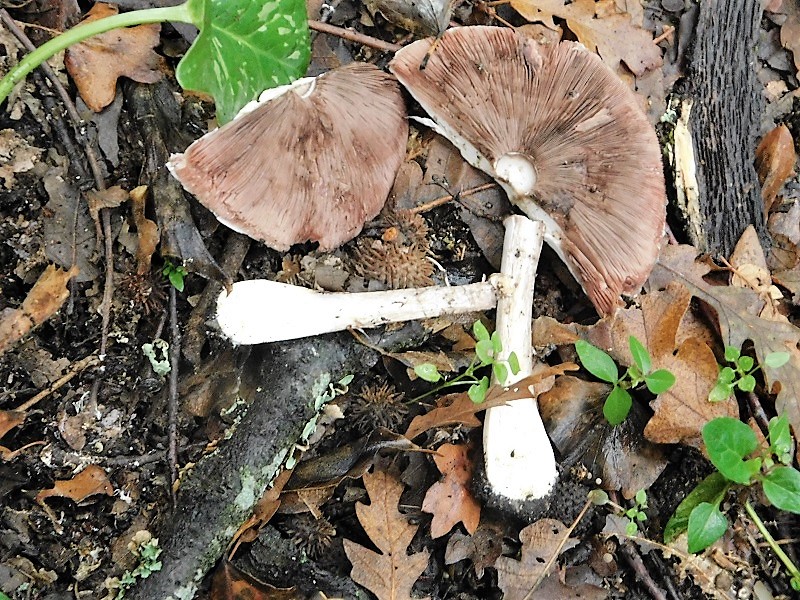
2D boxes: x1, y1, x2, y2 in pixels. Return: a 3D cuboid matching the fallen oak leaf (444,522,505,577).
[{"bbox_3d":[0.034,0.115,0.545,0.028,0.012,0.025,0,70,0],"label":"fallen oak leaf"}]

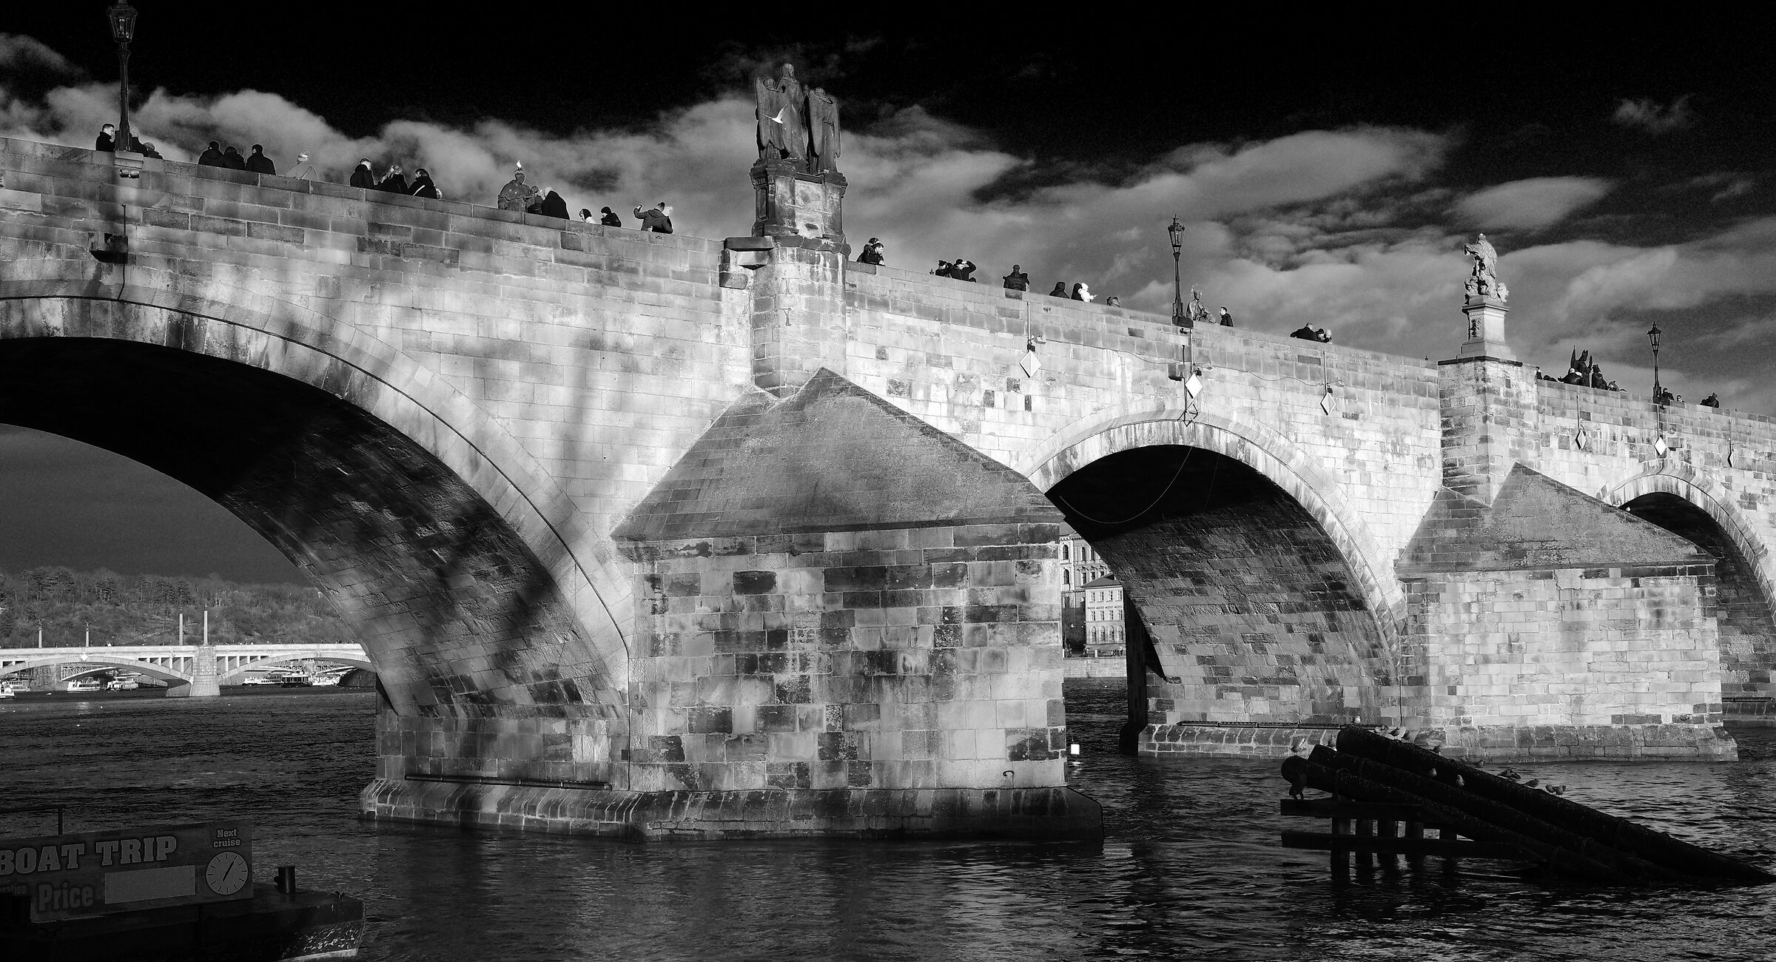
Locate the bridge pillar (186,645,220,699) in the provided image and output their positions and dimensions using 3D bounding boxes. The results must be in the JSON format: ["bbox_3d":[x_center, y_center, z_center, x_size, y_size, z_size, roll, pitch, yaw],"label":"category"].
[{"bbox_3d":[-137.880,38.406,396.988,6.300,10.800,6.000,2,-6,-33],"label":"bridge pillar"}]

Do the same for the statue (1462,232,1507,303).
[{"bbox_3d":[19.351,-6.848,64.295,1.000,2.400,1.350,-6,-7,45],"label":"statue"}]

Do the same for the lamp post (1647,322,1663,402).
[{"bbox_3d":[29.669,-4.614,76.271,0.500,3.050,0.500,-6,-7,45],"label":"lamp post"}]

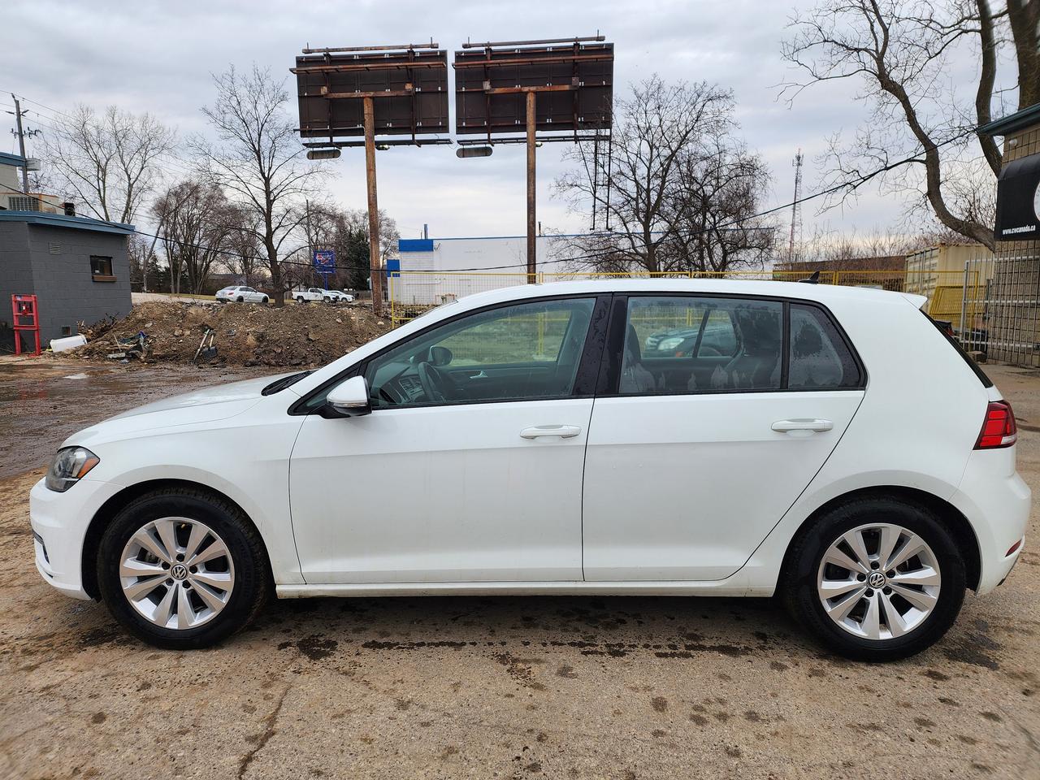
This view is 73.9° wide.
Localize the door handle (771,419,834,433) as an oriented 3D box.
[{"bbox_3d":[1.008,0.126,2.466,0.216,0.045,0.050,0,7,2],"label":"door handle"}]

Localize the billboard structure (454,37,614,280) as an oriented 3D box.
[{"bbox_3d":[0.560,-8.260,27.670,6.400,10.800,1.800,1,9,9],"label":"billboard structure"}]

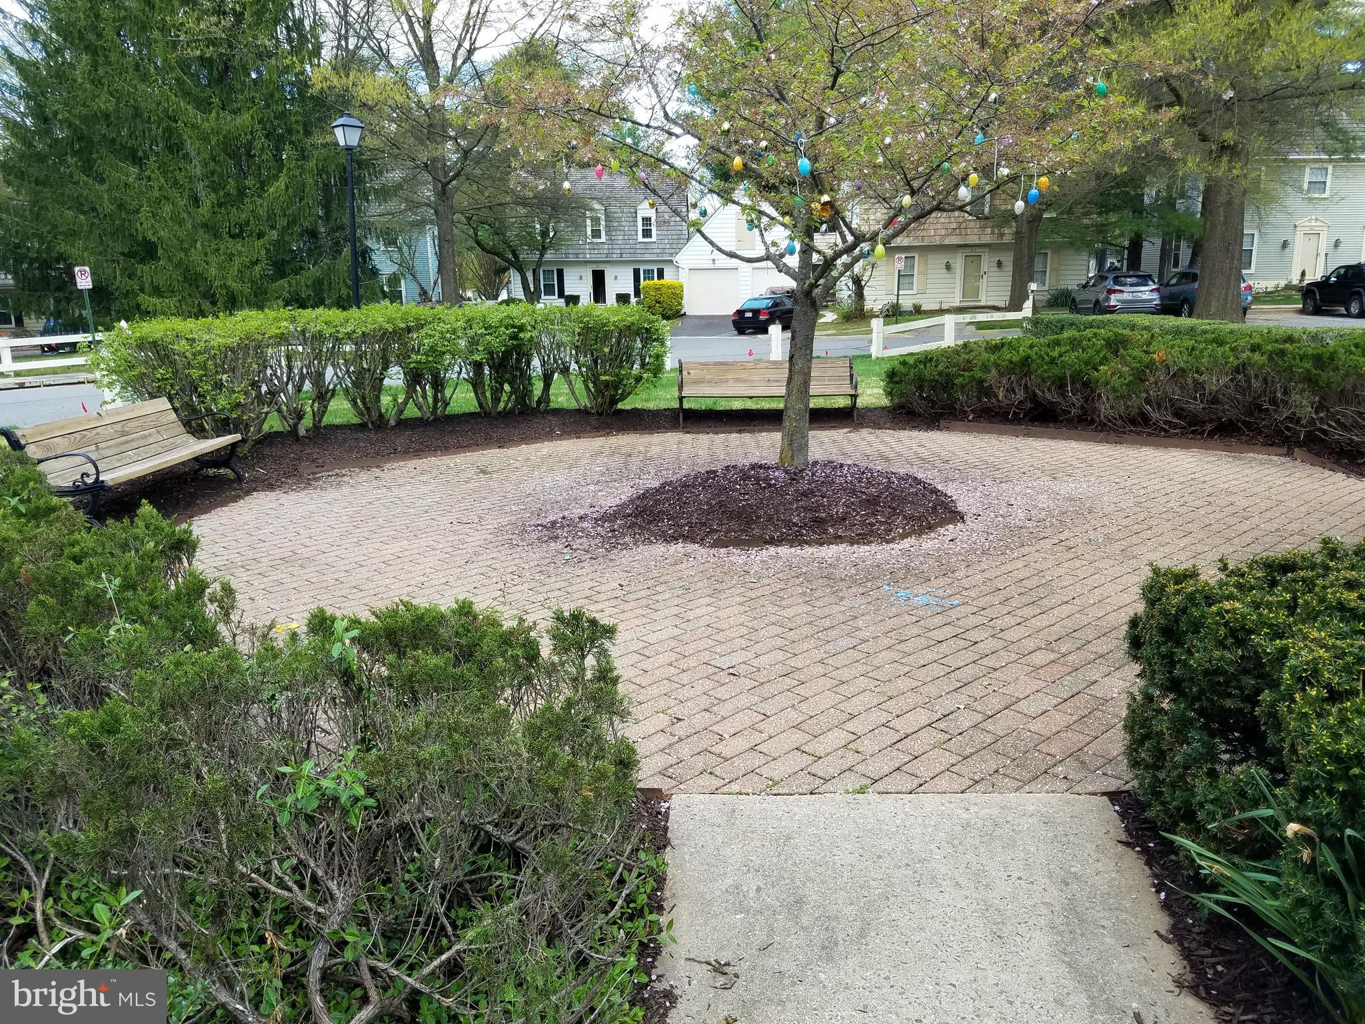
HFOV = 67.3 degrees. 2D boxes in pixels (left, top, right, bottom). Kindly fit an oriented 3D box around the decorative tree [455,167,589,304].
[{"bbox_3d":[-7.088,-12.049,46.453,5.800,7.000,5.600,-1,13,0],"label":"decorative tree"}]

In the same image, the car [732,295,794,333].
[{"bbox_3d":[3.634,-7.942,41.181,1.800,1.430,4.580,6,14,27],"label":"car"}]

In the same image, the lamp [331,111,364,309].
[{"bbox_3d":[-5.098,-3.986,16.093,0.490,4.250,0.490,-1,13,0],"label":"lamp"}]

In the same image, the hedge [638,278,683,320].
[{"bbox_3d":[-0.982,-9.998,48.486,2.000,1.850,1.900,-2,13,-5],"label":"hedge"}]

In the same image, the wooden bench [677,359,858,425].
[{"bbox_3d":[0.897,-1.315,10.781,1.830,0.710,0.620,-1,13,0],"label":"wooden bench"}]

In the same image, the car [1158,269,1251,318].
[{"bbox_3d":[18.589,-7.905,36.954,1.890,1.720,4.680,0,13,4],"label":"car"}]

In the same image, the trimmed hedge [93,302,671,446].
[{"bbox_3d":[-3.083,-1.553,11.272,5.500,1.260,1.900,-6,14,-21],"label":"trimmed hedge"}]

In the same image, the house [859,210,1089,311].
[{"bbox_3d":[14.564,-15.181,53.638,11.200,8.700,8.800,0,13,5],"label":"house"}]

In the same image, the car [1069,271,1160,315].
[{"bbox_3d":[16.084,-8.116,38.432,1.880,1.680,4.700,-1,13,2],"label":"car"}]

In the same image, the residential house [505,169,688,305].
[{"bbox_3d":[-5.867,-17.951,67.576,11.300,9.000,8.800,-3,13,-8],"label":"residential house"}]

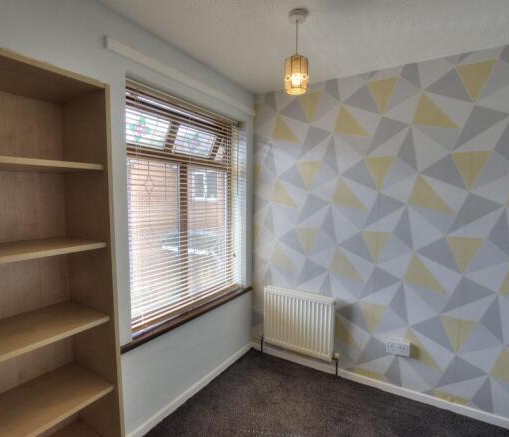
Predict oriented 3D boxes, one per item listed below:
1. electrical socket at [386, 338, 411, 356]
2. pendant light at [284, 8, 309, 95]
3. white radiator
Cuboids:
[{"bbox_3d":[1.042,0.935,1.985,0.148,0.087,0.040,3,4,29],"label":"electrical socket"},{"bbox_3d":[0.220,-0.842,1.387,0.119,0.387,0.119,1,4,0],"label":"pendant light"},{"bbox_3d":[0.365,0.860,2.296,0.592,0.483,0.080,3,4,29],"label":"white radiator"}]

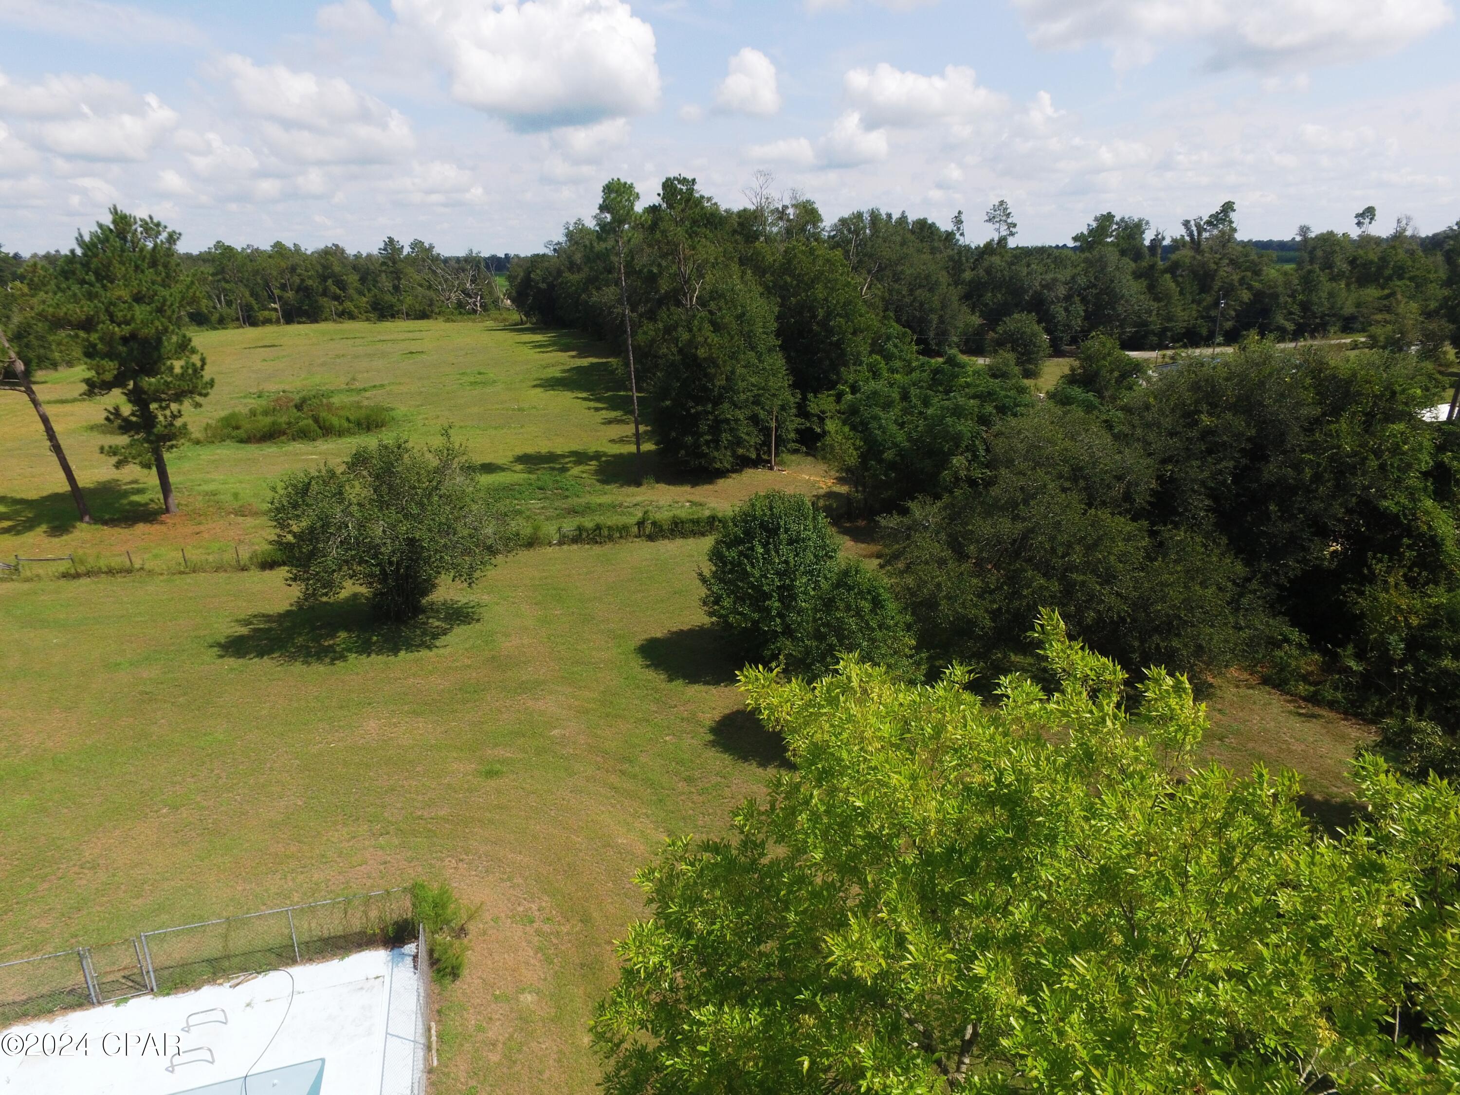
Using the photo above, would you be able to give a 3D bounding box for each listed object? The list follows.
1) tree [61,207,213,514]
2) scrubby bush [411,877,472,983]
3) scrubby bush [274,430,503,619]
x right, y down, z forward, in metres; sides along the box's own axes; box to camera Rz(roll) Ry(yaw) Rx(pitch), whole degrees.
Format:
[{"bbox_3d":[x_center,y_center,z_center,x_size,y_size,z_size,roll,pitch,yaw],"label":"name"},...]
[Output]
[{"bbox_3d":[-29.529,-8.973,42.164,5.800,15.100,5.700,-1,19,0],"label":"tree"},{"bbox_3d":[-5.400,7.129,15.812,1.050,1.450,1.400,-6,20,-14],"label":"scrubby bush"},{"bbox_3d":[-12.109,-0.525,29.948,8.100,6.750,7.900,-1,19,0],"label":"scrubby bush"}]

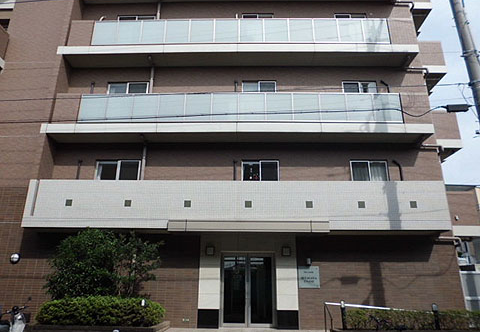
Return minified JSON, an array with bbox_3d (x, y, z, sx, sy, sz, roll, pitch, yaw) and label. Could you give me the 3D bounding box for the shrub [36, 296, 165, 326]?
[{"bbox_3d":[-3.379,3.623,9.023,3.050,0.670,1.000,0,-19,2],"label":"shrub"}]

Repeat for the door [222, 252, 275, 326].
[{"bbox_3d":[0.272,3.553,10.386,1.650,2.080,0.120,0,-19,2],"label":"door"}]

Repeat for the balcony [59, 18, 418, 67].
[{"bbox_3d":[-0.108,-4.260,12.577,12.020,1.390,0.870,0,-19,2],"label":"balcony"}]

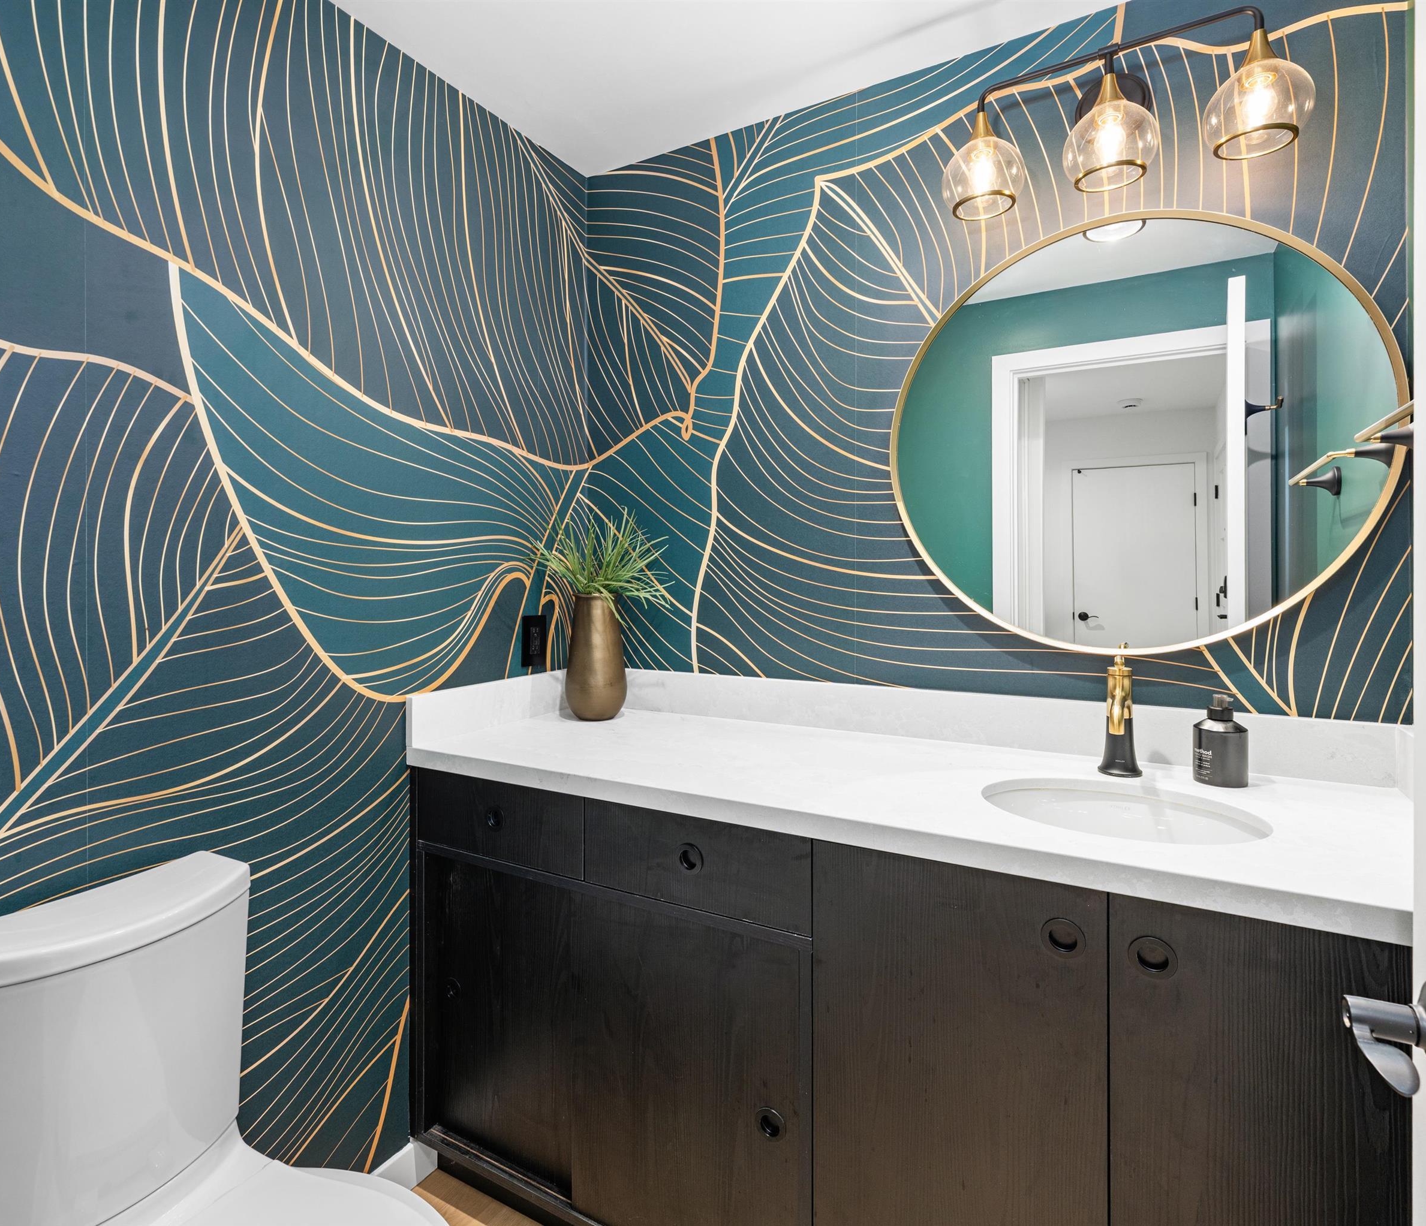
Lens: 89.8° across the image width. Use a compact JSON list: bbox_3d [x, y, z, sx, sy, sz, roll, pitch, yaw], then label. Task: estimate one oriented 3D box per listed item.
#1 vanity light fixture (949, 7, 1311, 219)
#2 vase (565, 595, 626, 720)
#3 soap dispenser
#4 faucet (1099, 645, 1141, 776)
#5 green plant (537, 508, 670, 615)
[{"bbox_3d":[0.724,-0.883,1.304,0.580,0.300,0.208,1,2,28],"label":"vanity light fixture"},{"bbox_3d":[-0.295,0.110,1.814,0.155,0.312,0.155,0,2,0],"label":"vase"},{"bbox_3d":[0.886,0.218,1.244,0.079,0.151,0.079,0,2,-9],"label":"soap dispenser"},{"bbox_3d":[0.718,0.182,1.254,0.071,0.220,0.172,1,2,28],"label":"faucet"},{"bbox_3d":[-0.279,-0.128,1.794,0.330,0.265,0.310,0,2,0],"label":"green plant"}]

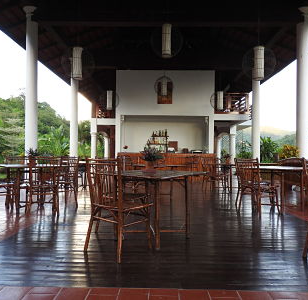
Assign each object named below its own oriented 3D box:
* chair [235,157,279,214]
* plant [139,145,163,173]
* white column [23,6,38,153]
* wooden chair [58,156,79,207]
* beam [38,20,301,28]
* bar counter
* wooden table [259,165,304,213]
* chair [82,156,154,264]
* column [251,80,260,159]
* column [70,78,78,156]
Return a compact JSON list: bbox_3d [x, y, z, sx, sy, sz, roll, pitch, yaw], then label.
[{"bbox_3d":[1.733,0.590,4.620,0.520,0.935,0.480,1,-1,-32],"label":"chair"},{"bbox_3d":[-0.032,0.108,3.598,0.300,0.350,0.300,0,-2,0],"label":"plant"},{"bbox_3d":[-3.490,-1.477,7.948,0.440,5.350,0.440,0,-2,1],"label":"white column"},{"bbox_3d":[-1.689,0.576,5.020,0.520,0.935,0.480,1,-1,-42],"label":"wooden chair"},{"bbox_3d":[0.410,-3.626,8.012,7.600,0.200,0.200,0,-2,1],"label":"beam"},{"bbox_3d":[0.496,0.638,10.940,3.780,1.060,0.650,0,-1,1],"label":"bar counter"},{"bbox_3d":[2.196,0.694,4.908,0.830,0.745,0.830,1,-1,-32],"label":"wooden table"},{"bbox_3d":[-0.348,0.543,2.825,0.480,0.935,0.520,0,-1,35],"label":"chair"},{"bbox_3d":[4.158,-1.253,11.226,0.340,4.900,0.340,0,-1,1],"label":"column"},{"bbox_3d":[-3.400,-1.285,11.844,0.420,5.200,0.420,0,-2,1],"label":"column"}]

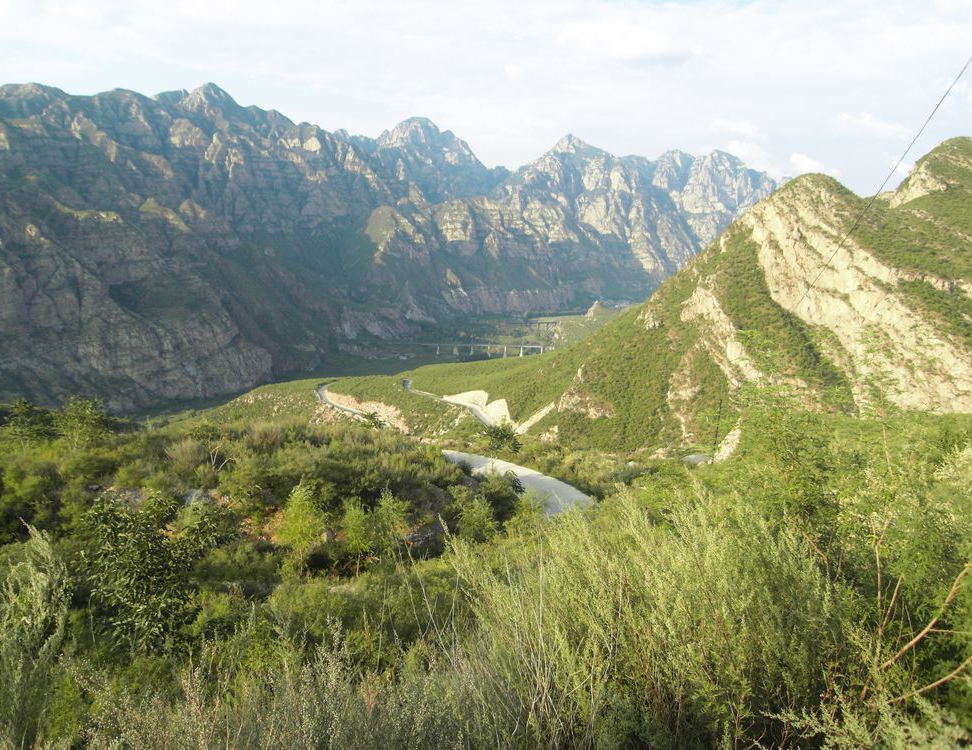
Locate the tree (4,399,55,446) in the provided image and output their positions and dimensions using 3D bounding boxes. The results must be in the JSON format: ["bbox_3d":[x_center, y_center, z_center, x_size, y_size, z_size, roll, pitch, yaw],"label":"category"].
[{"bbox_3d":[-24.362,2.535,37.000,2.668,2.410,2.535,0,8,0],"label":"tree"}]

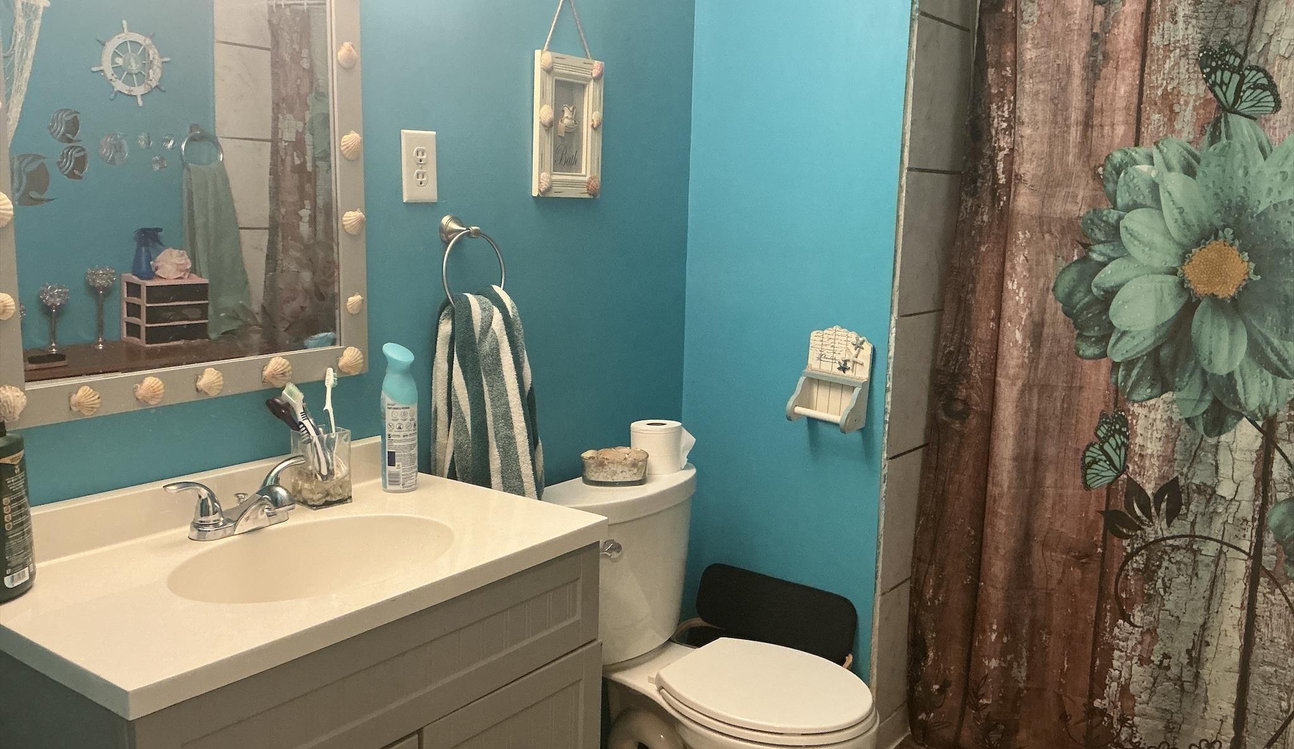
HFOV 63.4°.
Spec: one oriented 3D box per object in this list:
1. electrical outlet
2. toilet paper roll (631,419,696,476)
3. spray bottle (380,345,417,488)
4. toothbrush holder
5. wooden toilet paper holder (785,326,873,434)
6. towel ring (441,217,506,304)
[{"bbox_3d":[-0.396,-0.362,1.827,0.007,0.121,0.077,8,11,35],"label":"electrical outlet"},{"bbox_3d":[0.026,0.164,2.345,0.124,0.101,0.114,1,9,0],"label":"toilet paper roll"},{"bbox_3d":[-0.407,0.073,1.723,0.059,0.236,0.059,1,9,0],"label":"spray bottle"},{"bbox_3d":[-0.512,0.145,1.642,0.065,0.115,0.065,8,11,39],"label":"toothbrush holder"},{"bbox_3d":[0.399,0.003,2.298,0.152,0.212,0.108,12,14,34],"label":"wooden toilet paper holder"},{"bbox_3d":[-0.332,-0.197,1.887,0.078,0.176,0.156,8,11,35],"label":"towel ring"}]

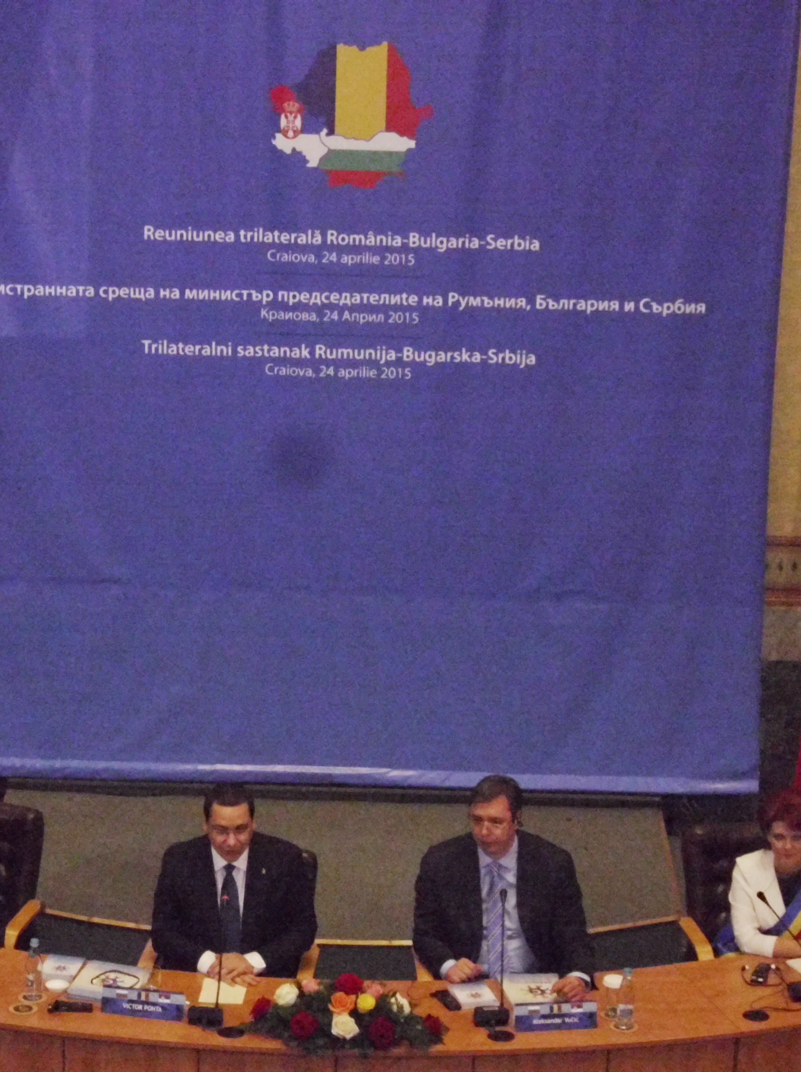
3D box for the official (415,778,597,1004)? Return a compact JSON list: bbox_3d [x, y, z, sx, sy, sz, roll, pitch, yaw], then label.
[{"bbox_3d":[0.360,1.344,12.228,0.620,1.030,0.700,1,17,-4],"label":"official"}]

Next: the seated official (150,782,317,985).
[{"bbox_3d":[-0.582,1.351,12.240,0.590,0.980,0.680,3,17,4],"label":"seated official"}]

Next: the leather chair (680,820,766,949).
[{"bbox_3d":[1.372,1.612,12.737,0.600,0.990,0.650,-4,18,-18],"label":"leather chair"}]

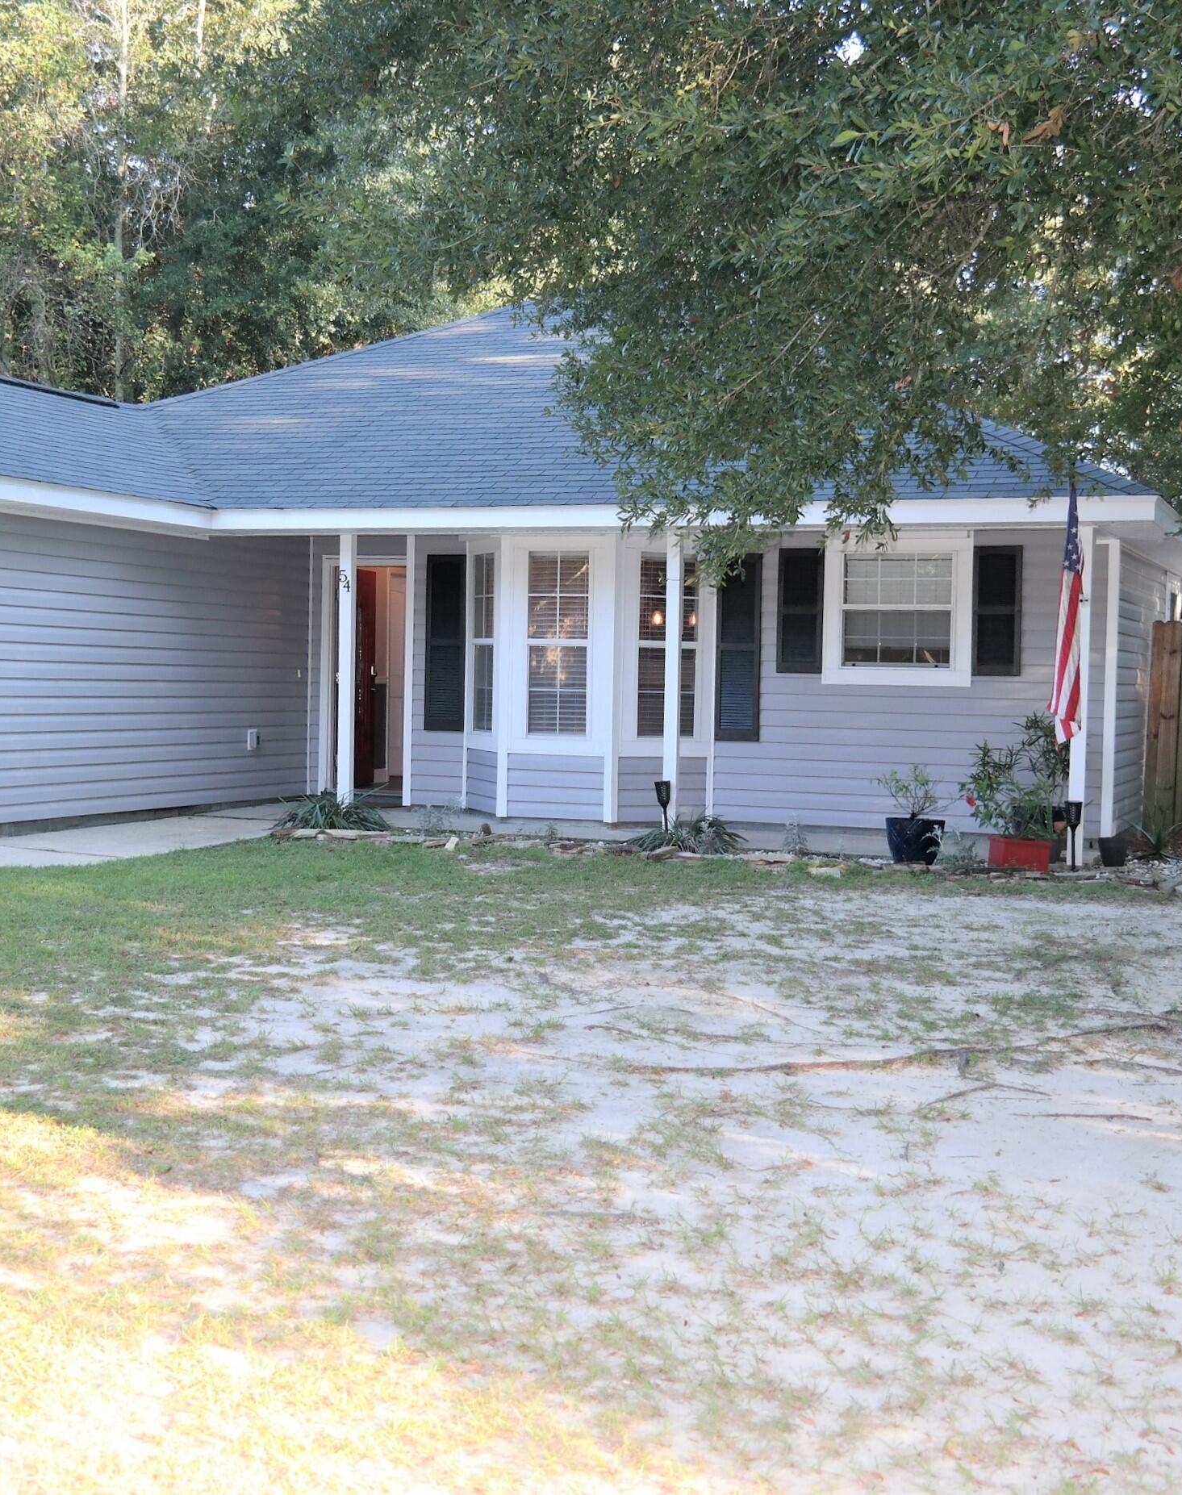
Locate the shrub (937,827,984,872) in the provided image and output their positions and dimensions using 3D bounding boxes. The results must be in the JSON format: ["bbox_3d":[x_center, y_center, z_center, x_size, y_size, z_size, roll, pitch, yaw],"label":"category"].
[{"bbox_3d":[2.518,0.692,11.450,0.330,0.310,0.300,2,2,21],"label":"shrub"}]

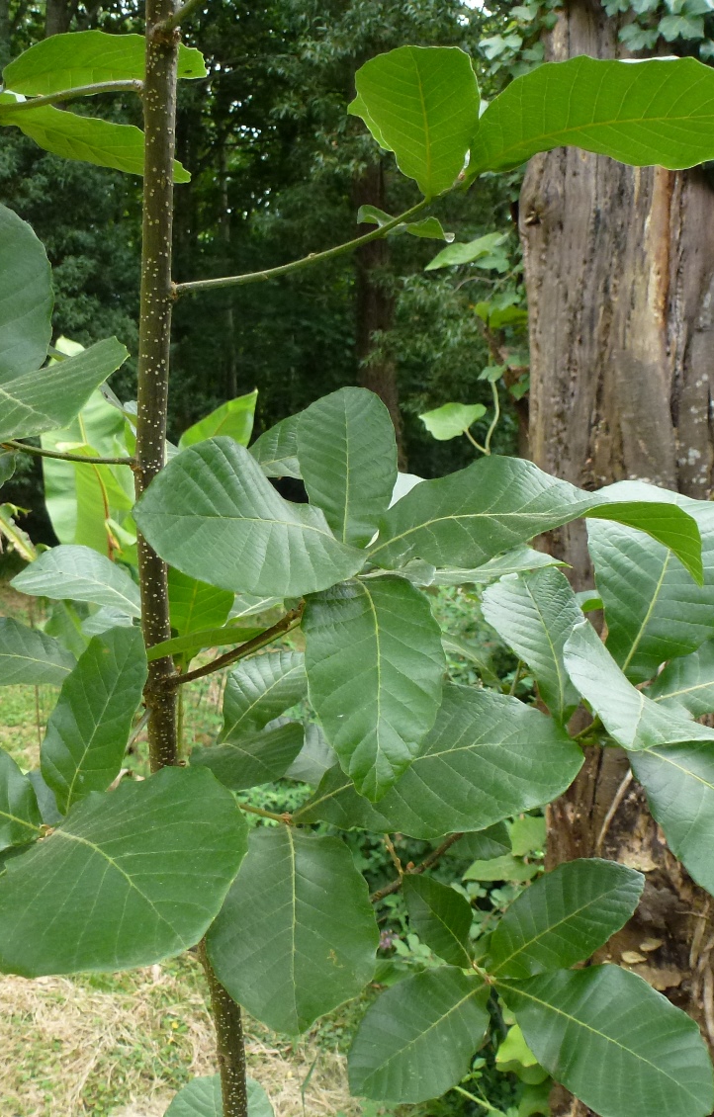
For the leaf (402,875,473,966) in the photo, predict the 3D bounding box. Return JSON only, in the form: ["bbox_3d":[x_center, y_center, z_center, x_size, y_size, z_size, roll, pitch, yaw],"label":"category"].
[{"bbox_3d":[0.065,0.276,0.792,0.058,0.017,0.082,-9,49,-49],"label":"leaf"}]

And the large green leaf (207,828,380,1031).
[{"bbox_3d":[-0.042,0.240,0.677,0.112,0.131,0.028,-13,-31,13],"label":"large green leaf"}]

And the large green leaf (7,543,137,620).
[{"bbox_3d":[-0.279,0.025,1.057,0.140,0.040,0.101,18,33,-12],"label":"large green leaf"}]

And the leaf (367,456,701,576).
[{"bbox_3d":[0.120,-0.027,0.690,0.250,0.060,0.090,-2,52,-21],"label":"leaf"}]

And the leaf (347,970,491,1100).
[{"bbox_3d":[0.043,0.338,0.742,0.132,0.022,0.092,-26,21,-30],"label":"leaf"}]

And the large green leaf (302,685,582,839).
[{"bbox_3d":[0.067,0.178,0.883,0.244,0.117,0.050,-12,-24,2],"label":"large green leaf"}]

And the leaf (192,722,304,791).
[{"bbox_3d":[-0.074,0.152,0.772,0.095,0.028,0.113,-12,11,-36],"label":"leaf"}]

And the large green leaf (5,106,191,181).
[{"bbox_3d":[-0.185,-0.299,0.745,0.153,0.022,0.078,10,-3,-29],"label":"large green leaf"}]

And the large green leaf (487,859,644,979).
[{"bbox_3d":[0.193,0.336,0.961,0.177,0.087,0.040,-27,-26,-13],"label":"large green leaf"}]

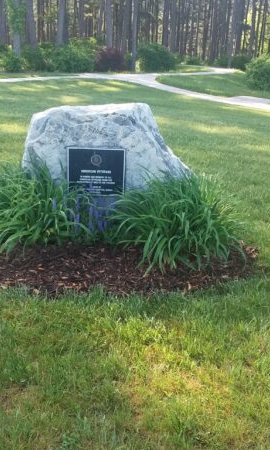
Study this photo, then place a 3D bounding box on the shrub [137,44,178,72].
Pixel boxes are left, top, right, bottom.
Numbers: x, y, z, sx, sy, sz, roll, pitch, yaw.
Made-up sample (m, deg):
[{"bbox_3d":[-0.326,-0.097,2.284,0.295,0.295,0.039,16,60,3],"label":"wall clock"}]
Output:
[{"bbox_3d":[1.120,-8.351,25.014,2.009,1.371,1.808,3,20,2],"label":"shrub"}]

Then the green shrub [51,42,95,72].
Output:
[{"bbox_3d":[-2.811,-7.675,22.981,2.031,1.257,1.726,-1,20,-7],"label":"green shrub"}]

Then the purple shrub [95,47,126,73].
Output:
[{"bbox_3d":[-1.155,-7.818,23.707,1.426,1.131,1.355,1,20,-3],"label":"purple shrub"}]

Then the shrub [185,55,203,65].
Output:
[{"bbox_3d":[3.924,-10.891,33.153,1.191,0.669,1.072,4,20,5],"label":"shrub"}]

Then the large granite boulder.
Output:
[{"bbox_3d":[-0.230,-0.556,4.368,1.415,0.996,0.821,2,20,0],"label":"large granite boulder"}]

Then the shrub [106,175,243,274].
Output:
[{"bbox_3d":[0.308,-0.107,3.825,0.998,0.567,0.878,4,20,5],"label":"shrub"}]

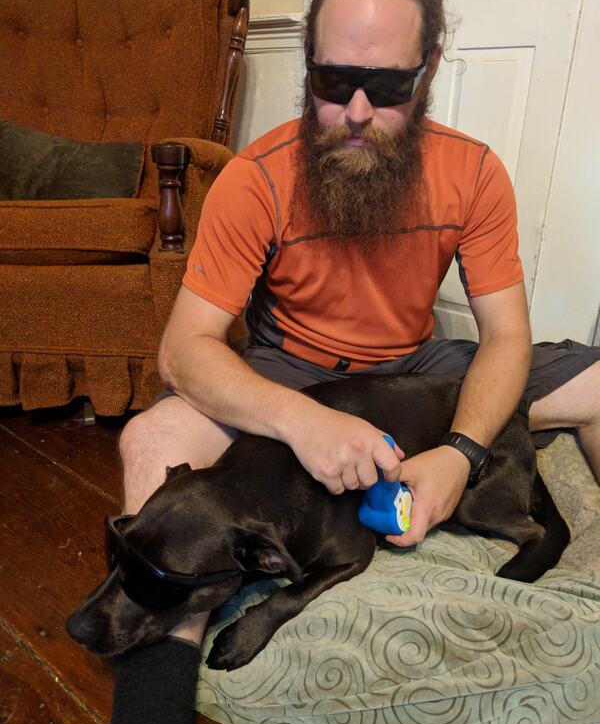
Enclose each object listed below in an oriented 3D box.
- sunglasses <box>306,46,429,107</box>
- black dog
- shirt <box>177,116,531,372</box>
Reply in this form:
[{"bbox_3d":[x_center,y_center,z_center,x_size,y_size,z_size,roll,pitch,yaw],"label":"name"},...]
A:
[{"bbox_3d":[0.098,-0.405,0.830,0.150,0.055,0.140,5,40,14],"label":"sunglasses"},{"bbox_3d":[0.032,0.173,0.806,0.656,0.220,0.303,-7,22,-22],"label":"black dog"},{"bbox_3d":[0.075,-0.190,1.050,0.530,0.470,0.310,0,28,-5],"label":"shirt"}]

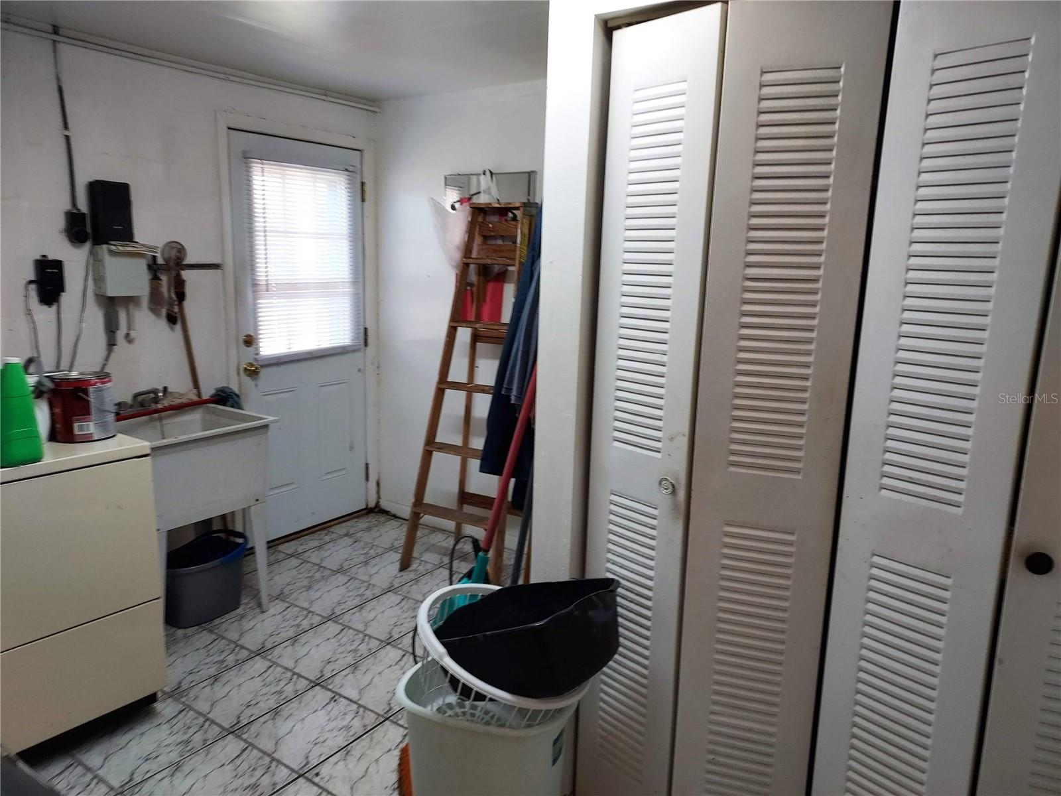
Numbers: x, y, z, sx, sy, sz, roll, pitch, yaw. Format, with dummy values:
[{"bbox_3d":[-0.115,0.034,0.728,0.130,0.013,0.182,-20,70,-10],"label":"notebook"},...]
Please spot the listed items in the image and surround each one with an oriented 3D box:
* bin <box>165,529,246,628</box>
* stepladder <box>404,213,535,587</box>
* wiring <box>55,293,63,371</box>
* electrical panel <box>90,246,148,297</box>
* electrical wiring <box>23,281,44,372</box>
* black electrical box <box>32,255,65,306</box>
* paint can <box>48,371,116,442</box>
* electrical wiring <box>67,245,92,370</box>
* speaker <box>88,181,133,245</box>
[{"bbox_3d":[-1.348,0.748,3.003,0.260,0.285,0.340,8,12,33],"label":"bin"},{"bbox_3d":[-0.207,-0.016,3.400,0.620,1.717,0.520,7,12,29],"label":"stepladder"},{"bbox_3d":[-1.812,-0.250,2.835,0.020,0.300,0.030,8,12,33],"label":"wiring"},{"bbox_3d":[-1.647,-0.502,2.957,0.100,0.180,0.160,8,12,33],"label":"electrical panel"},{"bbox_3d":[-1.861,-0.265,2.753,0.030,0.350,0.075,8,12,33],"label":"electrical wiring"},{"bbox_3d":[-1.821,-0.443,2.794,0.060,0.180,0.070,9,13,34],"label":"black electrical box"},{"bbox_3d":[-1.392,0.026,2.295,0.168,0.195,0.168,2,10,0],"label":"paint can"},{"bbox_3d":[-1.760,-0.352,2.884,0.030,0.485,0.130,8,12,33],"label":"electrical wiring"},{"bbox_3d":[-1.656,-0.727,2.903,0.085,0.240,0.130,8,12,33],"label":"speaker"}]

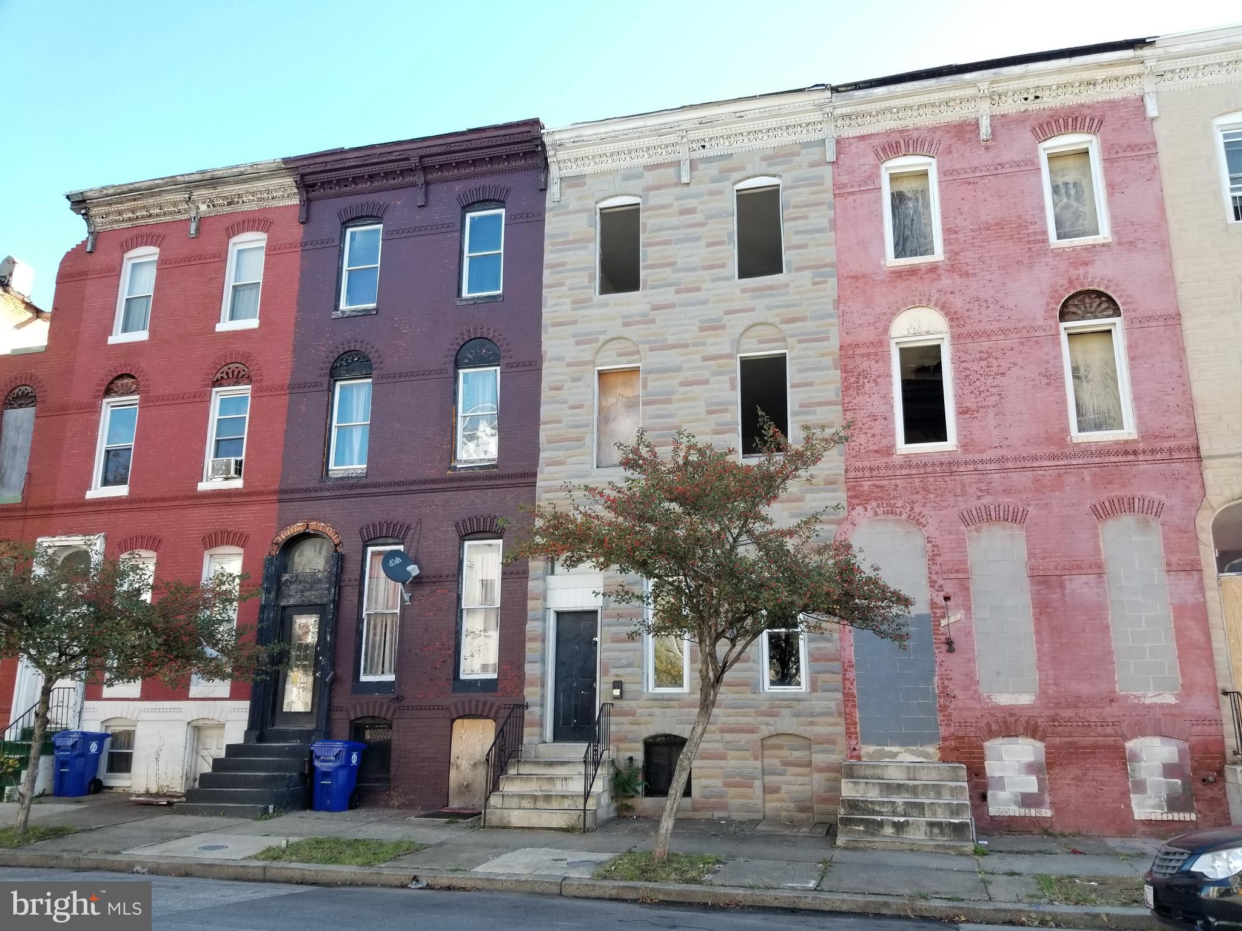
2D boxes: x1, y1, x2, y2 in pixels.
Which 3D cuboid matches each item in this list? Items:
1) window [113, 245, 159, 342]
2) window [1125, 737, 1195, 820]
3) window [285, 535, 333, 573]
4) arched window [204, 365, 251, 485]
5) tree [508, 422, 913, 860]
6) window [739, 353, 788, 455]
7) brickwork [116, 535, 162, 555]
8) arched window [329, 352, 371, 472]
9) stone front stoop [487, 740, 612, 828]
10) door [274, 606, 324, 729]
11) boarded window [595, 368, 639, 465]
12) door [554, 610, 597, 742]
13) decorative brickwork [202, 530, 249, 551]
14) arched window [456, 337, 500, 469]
[{"bbox_3d":[-9.759,-3.472,18.796,0.861,2.031,0.160,-4,-14,14],"label":"window"},{"bbox_3d":[7.120,4.131,12.330,0.768,1.061,0.162,-4,-14,14],"label":"window"},{"bbox_3d":[-5.296,1.527,15.975,0.874,0.669,0.100,-3,-13,13],"label":"window"},{"bbox_3d":[-7.084,-0.742,16.865,0.814,2.270,0.140,-3,-13,13],"label":"arched window"},{"bbox_3d":[0.955,2.019,11.296,5.000,5.193,4.300,-3,-13,14],"label":"tree"},{"bbox_3d":[2.290,-0.991,14.915,0.762,1.690,0.150,-4,-14,14],"label":"window"},{"bbox_3d":[-8.722,1.425,16.910,0.951,0.337,0.120,-3,-13,14],"label":"brickwork"},{"bbox_3d":[-4.723,-0.949,16.341,0.758,2.192,0.140,-3,-13,13],"label":"arched window"},{"bbox_3d":[-0.958,4.628,13.587,1.610,1.040,1.430,-4,-14,14],"label":"stone front stoop"},{"bbox_3d":[-5.534,3.453,16.048,0.869,2.072,0.081,-4,-14,14],"label":"door"},{"bbox_3d":[-0.037,-0.818,15.505,0.753,1.719,0.150,-4,-14,14],"label":"boarded window"},{"bbox_3d":[-0.696,3.357,14.861,0.716,2.023,0.060,-4,-14,14],"label":"door"},{"bbox_3d":[-7.077,1.357,16.788,0.999,0.359,0.100,-4,-14,14],"label":"decorative brickwork"},{"bbox_3d":[-2.467,-1.083,16.054,0.819,2.294,0.172,-4,-14,14],"label":"arched window"}]

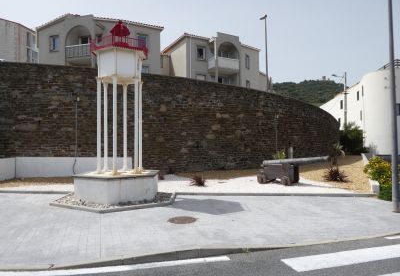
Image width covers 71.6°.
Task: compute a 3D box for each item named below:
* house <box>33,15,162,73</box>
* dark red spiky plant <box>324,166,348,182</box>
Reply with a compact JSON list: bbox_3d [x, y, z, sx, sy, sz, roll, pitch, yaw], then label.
[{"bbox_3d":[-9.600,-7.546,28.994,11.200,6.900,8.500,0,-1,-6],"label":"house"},{"bbox_3d":[5.500,1.459,11.133,0.870,0.620,0.870,0,-1,0],"label":"dark red spiky plant"}]

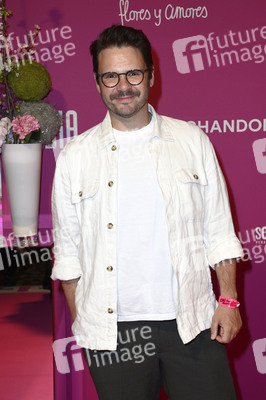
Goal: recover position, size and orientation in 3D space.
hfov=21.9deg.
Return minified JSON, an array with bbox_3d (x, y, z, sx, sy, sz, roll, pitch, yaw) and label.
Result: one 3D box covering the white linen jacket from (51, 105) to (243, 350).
[{"bbox_3d":[0.039,0.086,2.070,0.560,0.720,0.290,-1,6,3],"label":"white linen jacket"}]

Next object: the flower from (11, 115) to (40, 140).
[{"bbox_3d":[-0.362,-0.245,2.330,0.096,0.085,0.085,-1,8,-7],"label":"flower"}]

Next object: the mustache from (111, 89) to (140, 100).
[{"bbox_3d":[-0.021,-0.298,1.950,0.083,0.027,0.027,-6,8,-2],"label":"mustache"}]

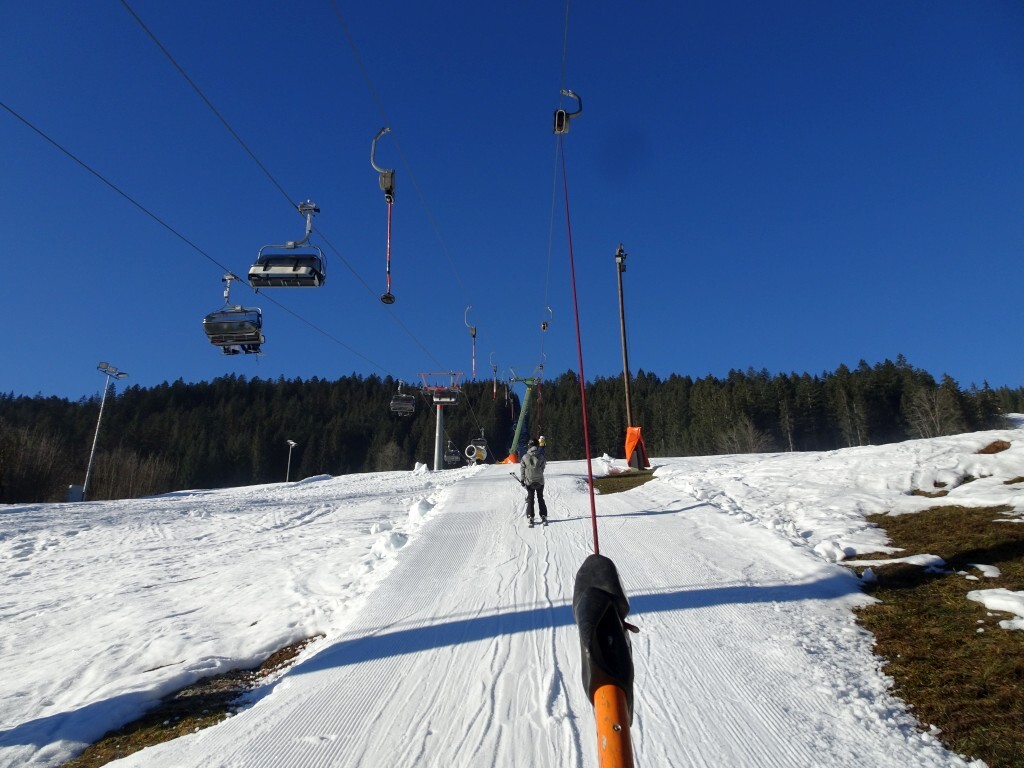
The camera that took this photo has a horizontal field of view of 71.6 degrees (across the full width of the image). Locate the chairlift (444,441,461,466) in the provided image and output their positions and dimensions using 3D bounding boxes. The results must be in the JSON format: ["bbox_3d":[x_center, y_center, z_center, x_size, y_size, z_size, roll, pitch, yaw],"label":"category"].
[{"bbox_3d":[-8.601,10.204,103.500,2.350,3.500,1.600,-1,-20,2],"label":"chairlift"}]

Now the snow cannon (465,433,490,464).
[{"bbox_3d":[-2.730,5.379,57.000,1.600,2.100,2.000,-17,-25,39],"label":"snow cannon"}]

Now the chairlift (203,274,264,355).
[{"bbox_3d":[-11.821,-3.009,30.300,2.350,3.600,1.700,-1,-20,2],"label":"chairlift"}]

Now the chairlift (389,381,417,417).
[{"bbox_3d":[-10.468,1.399,68.500,2.350,3.500,1.600,-1,-20,2],"label":"chairlift"}]

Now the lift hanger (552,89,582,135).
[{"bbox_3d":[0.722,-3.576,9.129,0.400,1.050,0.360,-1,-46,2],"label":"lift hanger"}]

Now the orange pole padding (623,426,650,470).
[{"bbox_3d":[5.480,2.816,31.000,1.050,1.900,0.800,0,-20,0],"label":"orange pole padding"}]

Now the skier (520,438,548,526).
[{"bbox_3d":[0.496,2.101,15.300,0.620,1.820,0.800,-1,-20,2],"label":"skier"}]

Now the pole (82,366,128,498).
[{"bbox_3d":[-27.647,2.994,47.414,1.000,9.500,2.200,-5,-20,15],"label":"pole"}]

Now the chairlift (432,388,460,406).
[{"bbox_3d":[-5.996,1.282,65.000,2.300,1.650,1.500,-1,-20,2],"label":"chairlift"}]

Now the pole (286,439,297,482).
[{"bbox_3d":[-35.634,13.009,113.548,1.000,8.700,2.100,-5,-20,15],"label":"pole"}]

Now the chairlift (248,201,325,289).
[{"bbox_3d":[-7.432,-4.640,23.559,2.300,3.250,1.500,-1,-20,2],"label":"chairlift"}]

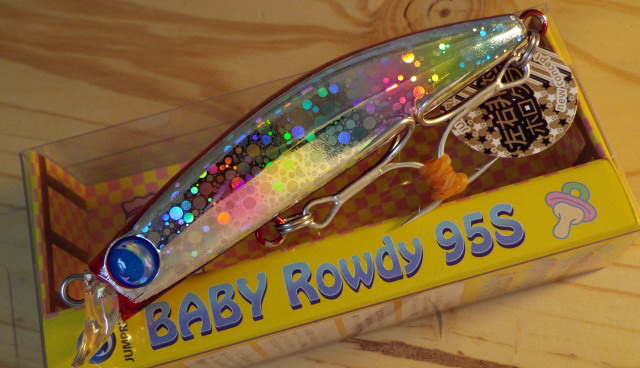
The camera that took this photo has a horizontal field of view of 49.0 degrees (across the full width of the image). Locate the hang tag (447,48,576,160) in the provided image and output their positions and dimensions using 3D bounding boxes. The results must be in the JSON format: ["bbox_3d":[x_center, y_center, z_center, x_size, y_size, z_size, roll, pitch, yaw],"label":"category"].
[{"bbox_3d":[0.037,-0.016,0.136,0.026,0.001,0.026,-17,68,1],"label":"hang tag"}]

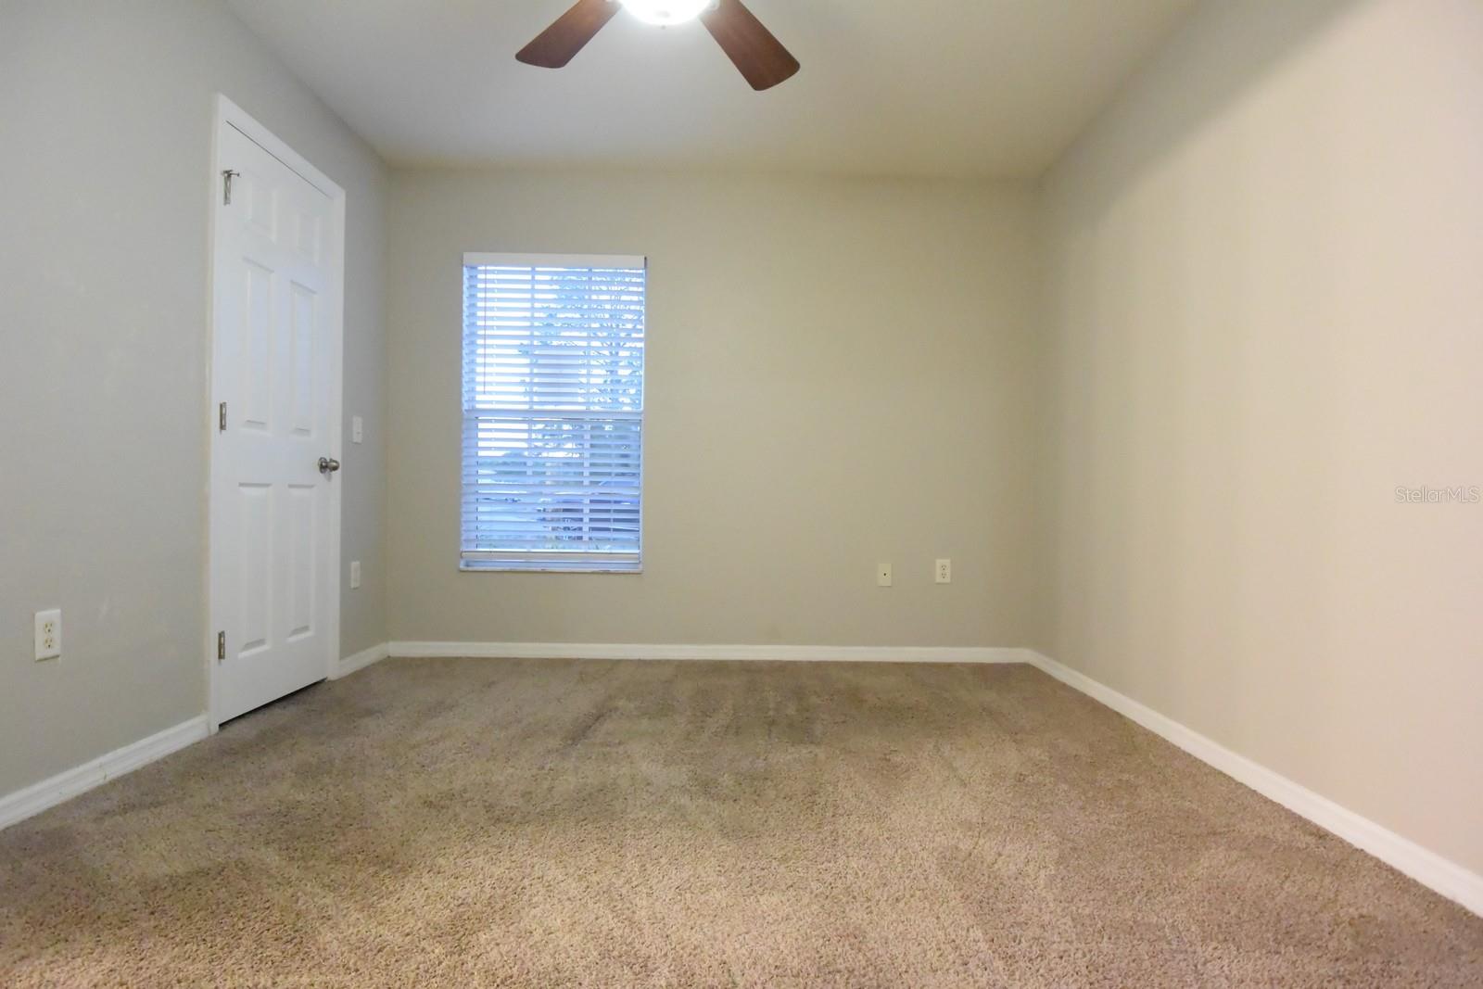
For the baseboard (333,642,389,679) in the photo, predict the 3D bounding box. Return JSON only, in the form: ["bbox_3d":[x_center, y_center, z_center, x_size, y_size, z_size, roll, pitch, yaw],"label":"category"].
[{"bbox_3d":[-1.755,0.765,3.450,0.016,0.080,0.464,1,0,0],"label":"baseboard"}]

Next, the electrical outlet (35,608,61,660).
[{"bbox_3d":[-1.748,0.356,1.874,0.010,0.117,0.069,1,0,0],"label":"electrical outlet"}]

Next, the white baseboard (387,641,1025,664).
[{"bbox_3d":[-0.163,0.786,3.688,3.185,0.080,0.016,1,0,0],"label":"white baseboard"}]

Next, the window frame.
[{"bbox_3d":[-0.937,-0.405,3.708,0.904,1.590,0.100,1,0,0],"label":"window frame"}]

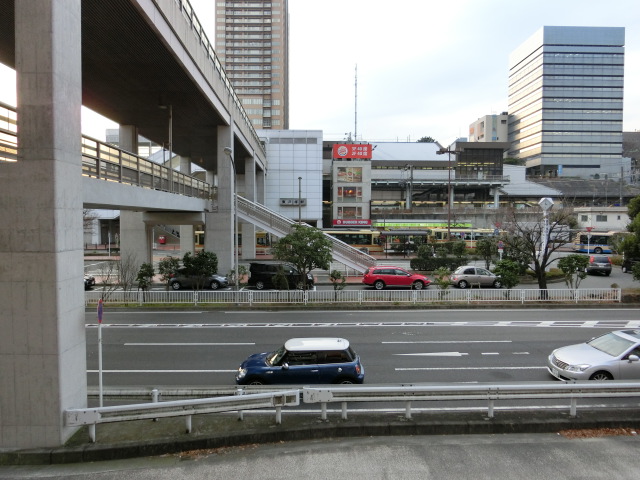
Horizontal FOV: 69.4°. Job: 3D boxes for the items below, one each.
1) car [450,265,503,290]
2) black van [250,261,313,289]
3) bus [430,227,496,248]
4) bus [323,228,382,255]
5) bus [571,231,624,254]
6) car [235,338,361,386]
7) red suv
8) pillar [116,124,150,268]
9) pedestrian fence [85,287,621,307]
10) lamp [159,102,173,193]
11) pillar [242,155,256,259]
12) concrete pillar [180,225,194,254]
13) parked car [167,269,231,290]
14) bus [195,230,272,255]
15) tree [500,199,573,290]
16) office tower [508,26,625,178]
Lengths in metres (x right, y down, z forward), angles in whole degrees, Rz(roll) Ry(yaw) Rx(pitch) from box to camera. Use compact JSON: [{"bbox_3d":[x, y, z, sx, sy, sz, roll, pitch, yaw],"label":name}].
[{"bbox_3d":[10.980,2.500,32.100,3.720,1.520,1.660,0,3,-2],"label":"car"},{"bbox_3d":[-2.670,2.530,32.900,4.580,1.830,1.700,0,2,-2],"label":"black van"},{"bbox_3d":[21.100,-0.060,65.600,10.500,3.020,2.490,0,3,-2],"label":"bus"},{"bbox_3d":[2.530,0.250,58.250,10.600,3.020,2.490,0,3,-2],"label":"bus"},{"bbox_3d":[38.700,0.350,61.200,10.500,3.020,2.490,0,3,0],"label":"bus"},{"bbox_3d":[-0.540,3.600,13.150,3.650,1.410,1.690,0,2,-2],"label":"car"},{"bbox_3d":[5.200,2.500,31.650,4.600,1.510,1.800,0,3,-2],"label":"red suv"},{"bbox_3d":[-13.100,-2.430,32.800,1.870,10.950,1.200,0,3,-3],"label":"pillar"},{"bbox_3d":[1.950,3.140,25.400,29.700,0.860,0.120,0,2,-2],"label":"pedestrian fence"},{"bbox_3d":[-9.130,-5.410,27.300,0.820,5.230,0.280,0,2,-2],"label":"lamp"},{"bbox_3d":[-8.950,-3.980,58.050,1.500,12.600,1.500,0,2,-2],"label":"pillar"},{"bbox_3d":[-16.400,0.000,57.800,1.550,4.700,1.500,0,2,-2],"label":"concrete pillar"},{"bbox_3d":[-8.500,2.700,32.750,4.120,1.480,1.700,0,2,-2],"label":"parked car"},{"bbox_3d":[-11.600,0.300,58.200,10.600,3.020,2.490,0,3,-2],"label":"bus"},{"bbox_3d":[12.400,0.610,26.300,4.200,5.550,3.900,0,3,-3],"label":"tree"},{"bbox_3d":[92.500,-48.700,176.200,28.900,53.500,27.400,0,2,-2],"label":"office tower"}]

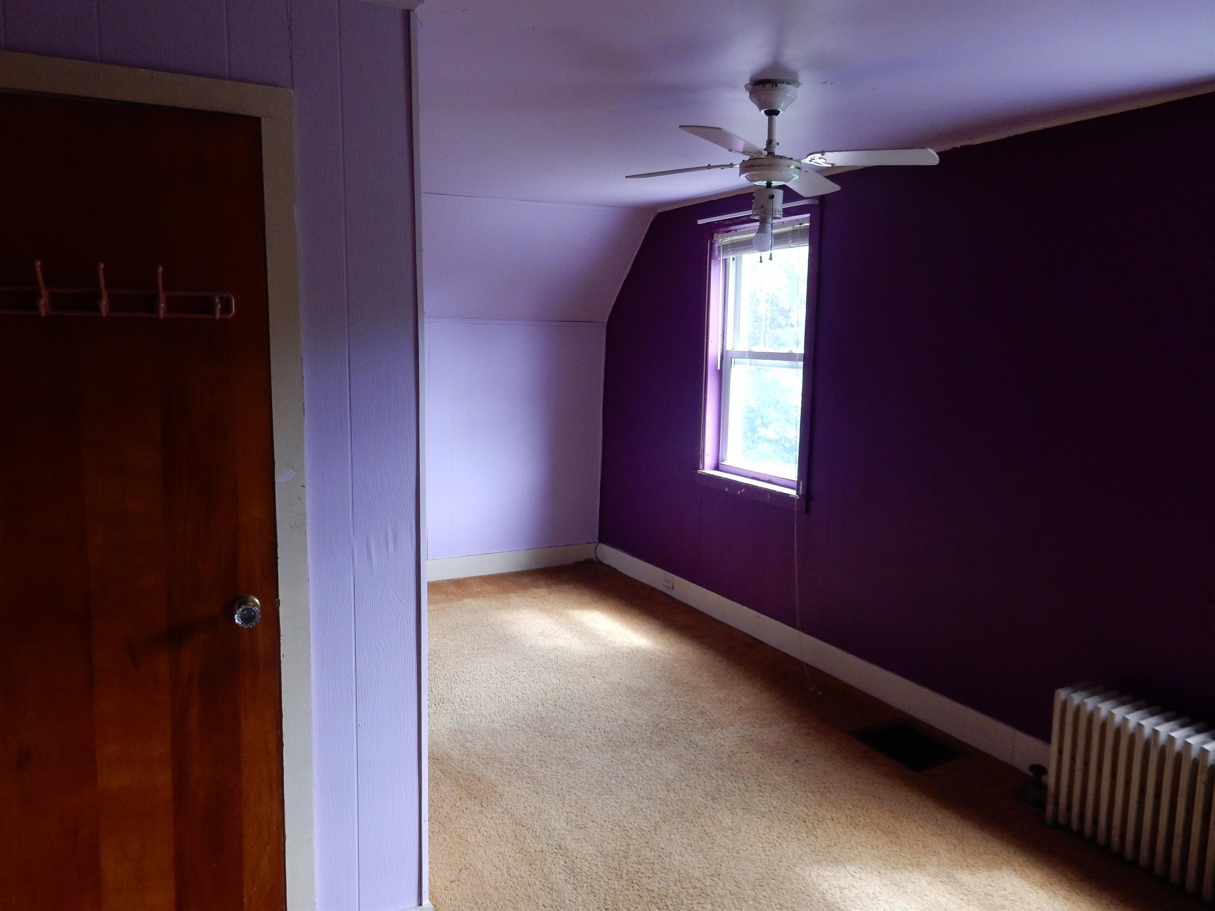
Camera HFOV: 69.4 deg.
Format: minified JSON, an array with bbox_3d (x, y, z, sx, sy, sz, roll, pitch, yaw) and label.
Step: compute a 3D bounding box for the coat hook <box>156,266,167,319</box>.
[{"bbox_3d":[-0.883,-0.321,1.734,0.017,0.102,0.070,-3,9,-28],"label":"coat hook"}]

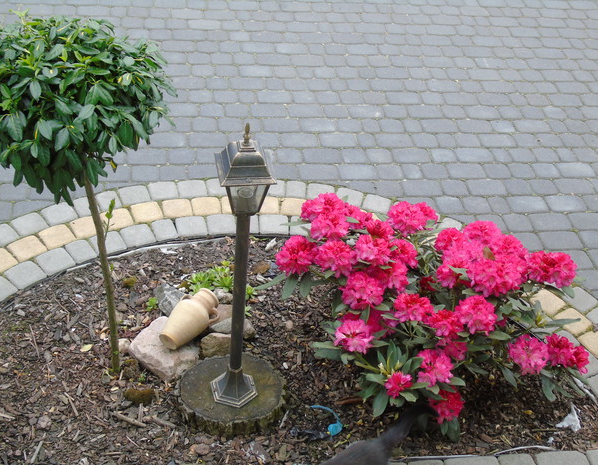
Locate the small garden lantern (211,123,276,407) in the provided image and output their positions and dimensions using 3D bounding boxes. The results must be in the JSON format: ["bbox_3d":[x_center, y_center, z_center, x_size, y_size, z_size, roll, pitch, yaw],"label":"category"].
[{"bbox_3d":[-0.164,0.122,2.330,0.150,1.052,0.150,-3,43,-11],"label":"small garden lantern"}]

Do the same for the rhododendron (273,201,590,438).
[{"bbox_3d":[0.422,0.277,2.673,0.980,0.600,0.800,6,42,0],"label":"rhododendron"}]

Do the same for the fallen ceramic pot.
[{"bbox_3d":[-0.372,0.297,2.791,0.149,0.125,0.221,32,55,15],"label":"fallen ceramic pot"}]

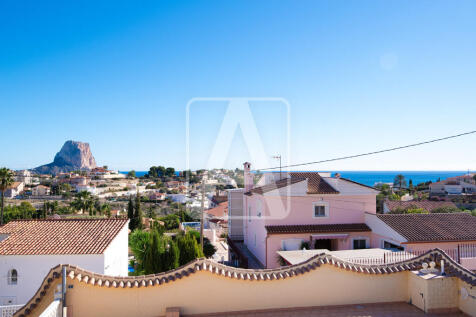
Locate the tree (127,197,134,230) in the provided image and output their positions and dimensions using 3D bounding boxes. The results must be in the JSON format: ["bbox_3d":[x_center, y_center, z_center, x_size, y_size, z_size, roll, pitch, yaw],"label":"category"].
[{"bbox_3d":[-14.098,7.475,52.000,1.100,5.100,1.100,0,-2,0],"label":"tree"}]

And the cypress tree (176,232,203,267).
[{"bbox_3d":[-3.180,6.426,26.000,1.700,3.600,1.700,0,-2,0],"label":"cypress tree"}]

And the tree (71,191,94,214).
[{"bbox_3d":[-29.414,8.323,75.000,4.500,4.600,4.500,0,-2,0],"label":"tree"}]

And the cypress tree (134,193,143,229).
[{"bbox_3d":[-13.049,7.213,52.000,1.100,5.600,1.100,0,-2,0],"label":"cypress tree"}]

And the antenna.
[{"bbox_3d":[4.334,0.987,43.500,1.050,2.800,0.450,0,-2,0],"label":"antenna"}]

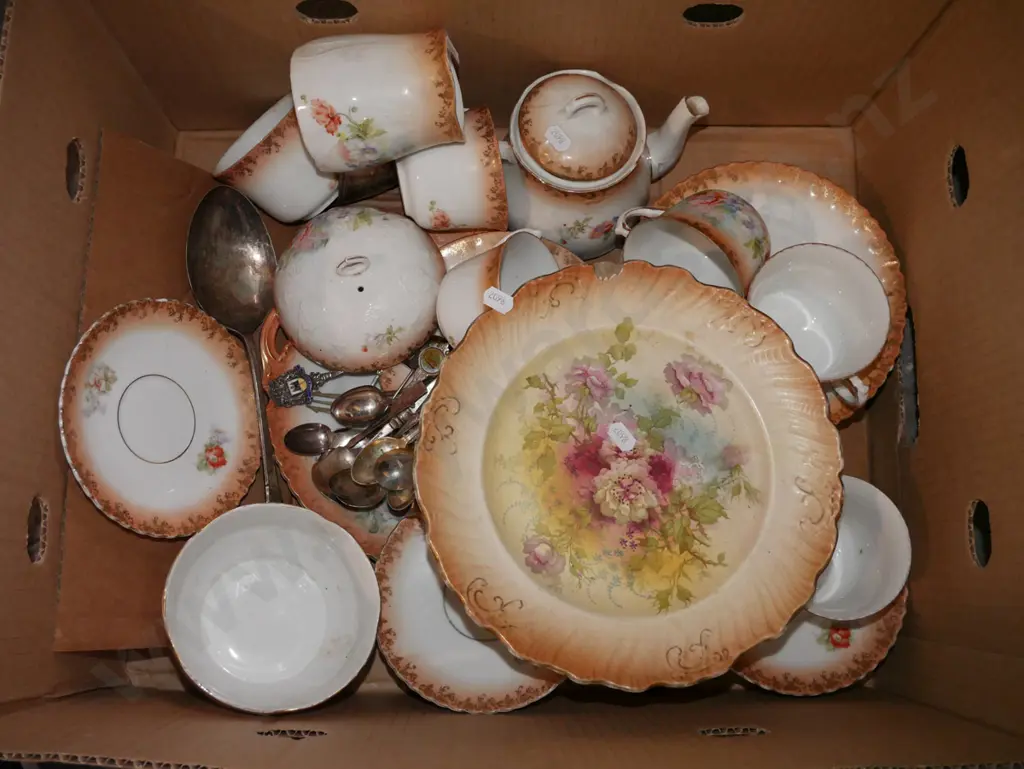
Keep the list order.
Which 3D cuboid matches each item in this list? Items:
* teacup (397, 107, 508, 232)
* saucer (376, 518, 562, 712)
[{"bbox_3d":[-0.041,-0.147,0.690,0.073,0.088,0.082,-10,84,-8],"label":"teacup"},{"bbox_3d":[-0.017,0.136,0.632,0.136,0.023,0.136,0,79,-1],"label":"saucer"}]

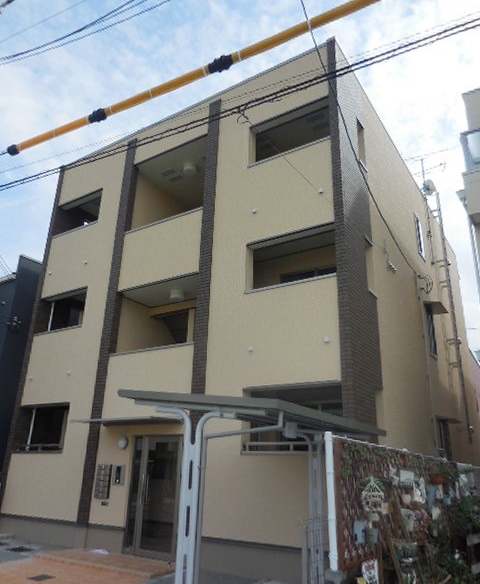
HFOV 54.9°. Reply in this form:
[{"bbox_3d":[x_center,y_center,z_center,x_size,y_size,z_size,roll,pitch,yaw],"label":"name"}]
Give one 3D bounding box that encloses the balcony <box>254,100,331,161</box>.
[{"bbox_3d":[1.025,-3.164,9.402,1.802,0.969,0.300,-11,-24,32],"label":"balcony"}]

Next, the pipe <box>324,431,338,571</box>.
[{"bbox_3d":[0.796,1.794,4.018,0.072,1.107,0.072,-11,-24,32],"label":"pipe"}]

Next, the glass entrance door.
[{"bbox_3d":[-1.568,3.705,8.481,1.272,2.047,0.110,-11,-24,32],"label":"glass entrance door"}]

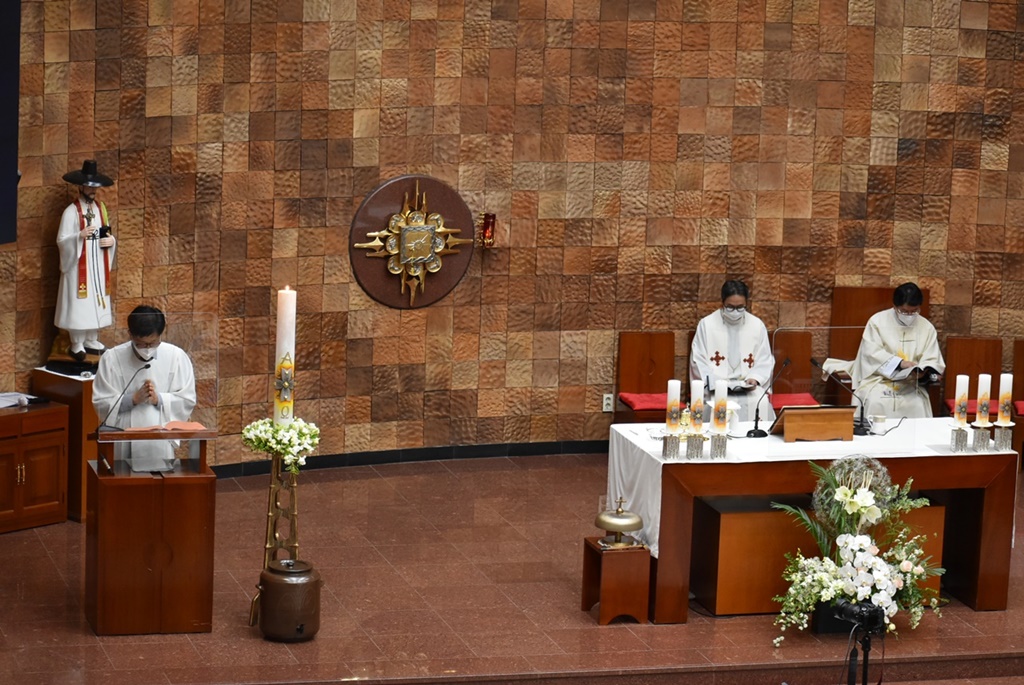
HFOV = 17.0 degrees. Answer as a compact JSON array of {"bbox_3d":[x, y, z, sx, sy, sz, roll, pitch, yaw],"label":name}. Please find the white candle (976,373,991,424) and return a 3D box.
[{"bbox_3d":[2.754,0.336,19.956,0.071,0.285,0.071,2,11,0],"label":"white candle"}]

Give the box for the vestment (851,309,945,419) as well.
[{"bbox_3d":[2.680,0.283,23.820,0.647,1.034,0.687,1,11,-6],"label":"vestment"}]

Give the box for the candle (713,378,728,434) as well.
[{"bbox_3d":[1.222,0.375,19.930,0.074,0.306,0.074,-1,12,-16],"label":"candle"}]

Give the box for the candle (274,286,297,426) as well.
[{"bbox_3d":[-1.284,0.097,19.403,0.106,0.838,0.106,1,11,-7],"label":"candle"}]

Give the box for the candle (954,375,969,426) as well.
[{"bbox_3d":[2.681,0.347,20.331,0.074,0.299,0.074,2,11,0],"label":"candle"}]

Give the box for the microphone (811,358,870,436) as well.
[{"bbox_3d":[1.981,0.316,20.442,0.380,0.410,0.130,6,11,18],"label":"microphone"}]

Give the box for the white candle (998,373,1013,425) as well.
[{"bbox_3d":[2.952,0.340,20.396,0.074,0.297,0.074,-1,12,-16],"label":"white candle"}]

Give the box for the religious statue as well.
[{"bbox_3d":[-2.664,-0.507,21.393,0.380,1.250,0.350,-6,13,-38],"label":"religious statue"}]

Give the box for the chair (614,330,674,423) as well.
[{"bbox_3d":[0.983,0.412,23.817,0.414,0.920,0.525,0,11,-14],"label":"chair"}]

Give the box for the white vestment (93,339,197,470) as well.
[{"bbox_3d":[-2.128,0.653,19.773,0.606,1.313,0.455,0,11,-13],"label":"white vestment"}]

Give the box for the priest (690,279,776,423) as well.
[{"bbox_3d":[1.522,0.233,23.455,0.600,1.320,0.760,0,11,-13],"label":"priest"}]

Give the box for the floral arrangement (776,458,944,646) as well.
[{"bbox_3d":[2.017,1.173,19.866,0.970,1.041,0.566,-1,12,-16],"label":"floral arrangement"}]

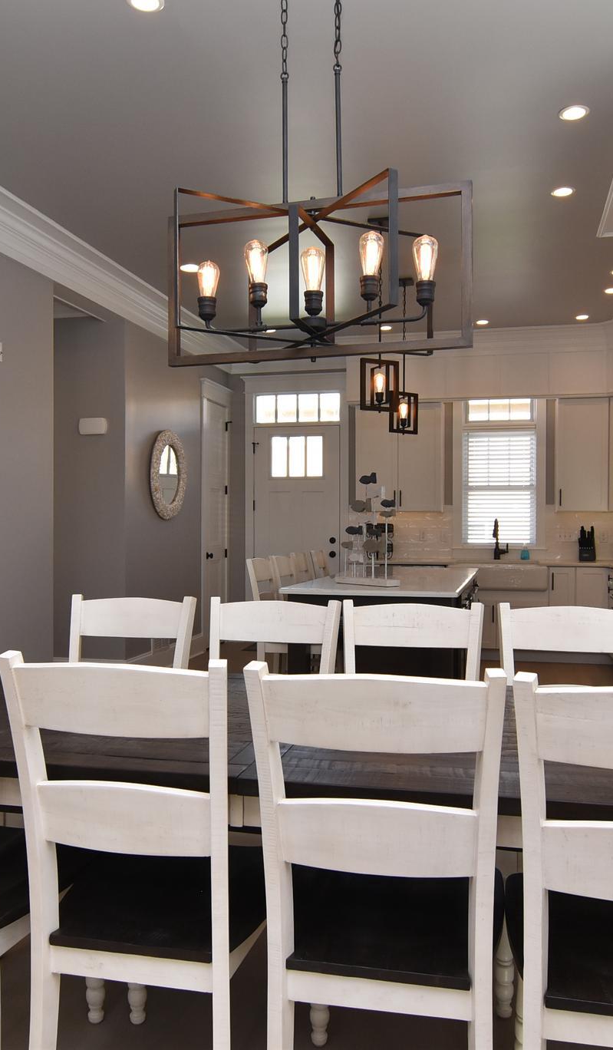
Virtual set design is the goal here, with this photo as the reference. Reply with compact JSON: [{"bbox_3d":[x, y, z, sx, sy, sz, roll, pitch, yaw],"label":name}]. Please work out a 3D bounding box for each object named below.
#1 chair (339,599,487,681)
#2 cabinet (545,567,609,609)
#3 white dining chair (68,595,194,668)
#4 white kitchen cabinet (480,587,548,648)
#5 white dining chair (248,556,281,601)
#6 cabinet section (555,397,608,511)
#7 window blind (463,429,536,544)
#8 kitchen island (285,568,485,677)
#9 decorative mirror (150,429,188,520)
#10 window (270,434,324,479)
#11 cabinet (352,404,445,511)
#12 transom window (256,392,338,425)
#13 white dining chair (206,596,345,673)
[{"bbox_3d":[0.281,0.765,2.351,0.475,1.020,0.565,0,0,14],"label":"chair"},{"bbox_3d":[2.504,0.816,7.347,0.550,0.880,0.610,0,0,15],"label":"cabinet"},{"bbox_3d":[-0.678,0.762,2.521,0.475,1.020,0.565,0,0,14],"label":"white dining chair"},{"bbox_3d":[1.802,0.856,7.363,0.880,0.590,0.610,0,0,15],"label":"white kitchen cabinet"},{"bbox_3d":[-0.061,0.729,4.704,0.490,1.050,0.400,0,0,15],"label":"white dining chair"},{"bbox_3d":[2.640,-0.658,7.548,0.457,1.067,0.330,0,0,15],"label":"cabinet section"},{"bbox_3d":[1.881,-0.363,7.662,0.690,1.105,0.060,0,0,15],"label":"window blind"},{"bbox_3d":[0.586,0.806,5.214,0.945,0.914,2.150,0,0,15],"label":"kitchen island"},{"bbox_3d":[-1.170,-0.431,6.851,0.045,0.790,0.785,0,0,15],"label":"decorative mirror"},{"bbox_3d":[-0.096,-0.723,8.350,0.586,0.469,0.050,0,0,15],"label":"window"},{"bbox_3d":[0.938,-0.646,7.730,0.850,1.045,0.340,0,0,15],"label":"cabinet"},{"bbox_3d":[-0.089,-1.238,8.349,0.930,0.341,0.060,0,0,15],"label":"transom window"},{"bbox_3d":[-0.180,0.764,2.425,0.475,1.020,0.565,0,0,16],"label":"white dining chair"}]

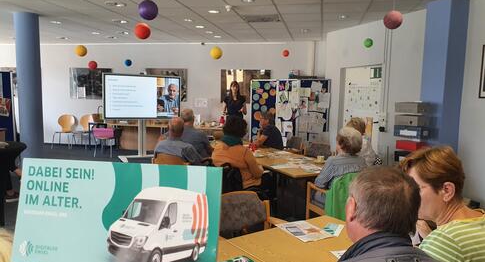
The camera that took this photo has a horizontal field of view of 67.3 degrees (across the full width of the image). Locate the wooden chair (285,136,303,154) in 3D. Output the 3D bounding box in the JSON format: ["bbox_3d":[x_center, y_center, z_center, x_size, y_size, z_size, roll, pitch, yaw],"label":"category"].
[{"bbox_3d":[0.562,0.498,5.501,0.550,0.810,0.560,-2,7,-30],"label":"wooden chair"}]

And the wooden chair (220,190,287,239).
[{"bbox_3d":[0.088,0.846,2.129,0.570,0.830,0.570,-3,7,-35],"label":"wooden chair"}]

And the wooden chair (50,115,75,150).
[{"bbox_3d":[-4.431,0.020,9.044,0.500,0.800,0.500,0,6,-13],"label":"wooden chair"}]

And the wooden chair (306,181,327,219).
[{"bbox_3d":[0.966,0.741,3.270,0.570,0.830,0.570,-2,7,-25],"label":"wooden chair"}]

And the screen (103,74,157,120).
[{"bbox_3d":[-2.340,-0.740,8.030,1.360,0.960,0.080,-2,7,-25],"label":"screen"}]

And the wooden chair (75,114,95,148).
[{"bbox_3d":[-3.952,0.017,9.270,0.500,0.810,0.520,0,6,-13],"label":"wooden chair"}]

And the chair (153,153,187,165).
[{"bbox_3d":[-0.685,0.617,4.099,0.520,0.810,0.540,4,7,25],"label":"chair"}]

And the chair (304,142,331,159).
[{"bbox_3d":[0.745,0.595,4.597,0.570,0.830,0.570,-3,7,-33],"label":"chair"}]

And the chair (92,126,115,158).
[{"bbox_3d":[-3.037,0.207,8.038,0.480,0.700,0.460,0,6,-15],"label":"chair"}]

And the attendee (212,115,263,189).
[{"bbox_3d":[-0.048,0.443,3.932,0.550,1.220,0.760,3,6,20],"label":"attendee"}]

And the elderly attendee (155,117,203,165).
[{"bbox_3d":[-0.688,0.412,4.233,0.550,1.190,0.740,3,6,20],"label":"elderly attendee"}]

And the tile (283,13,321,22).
[{"bbox_3d":[0.948,-1.803,5.800,0.620,0.030,0.610,2,6,12],"label":"tile"}]

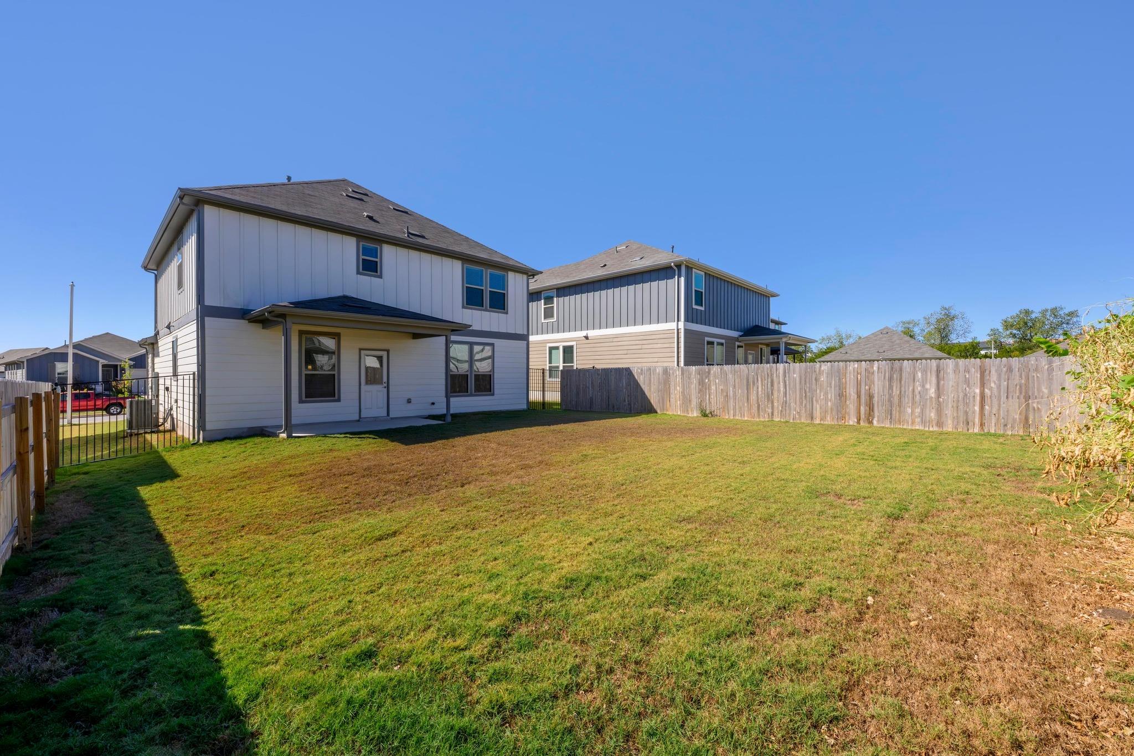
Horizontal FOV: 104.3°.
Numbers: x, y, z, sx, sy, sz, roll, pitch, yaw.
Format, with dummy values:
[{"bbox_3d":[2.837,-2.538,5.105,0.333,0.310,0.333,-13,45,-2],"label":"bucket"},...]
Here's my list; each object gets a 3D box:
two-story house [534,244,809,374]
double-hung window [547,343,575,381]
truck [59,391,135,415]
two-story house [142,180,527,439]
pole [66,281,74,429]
[{"bbox_3d":[3.070,-3.480,27.100,19.400,9.500,11.250,0,1,43],"label":"two-story house"},{"bbox_3d":[-0.310,-0.820,23.200,2.060,1.970,0.140,0,1,43],"label":"double-hung window"},{"bbox_3d":[-37.800,2.030,34.400,2.030,1.920,5.850,0,1,43],"label":"truck"},{"bbox_3d":[-9.780,-3.160,18.600,17.700,9.650,11.250,0,1,43],"label":"two-story house"},{"bbox_3d":[-32.600,-1.640,29.000,0.240,9.300,0.240,0,1,43],"label":"pole"}]

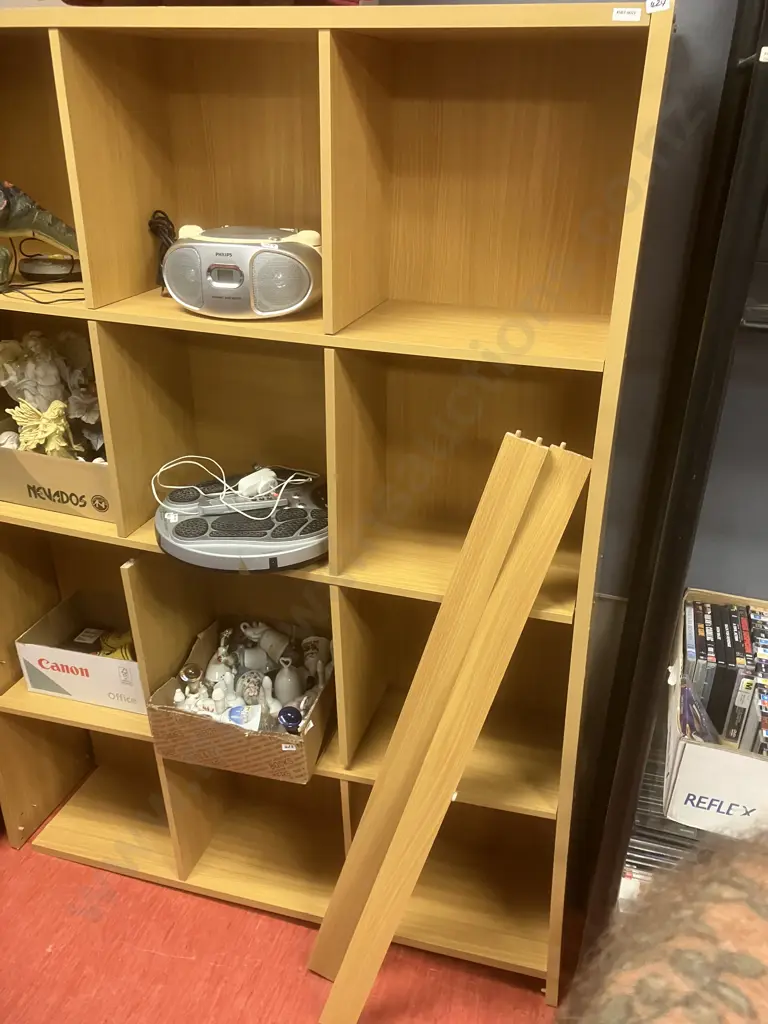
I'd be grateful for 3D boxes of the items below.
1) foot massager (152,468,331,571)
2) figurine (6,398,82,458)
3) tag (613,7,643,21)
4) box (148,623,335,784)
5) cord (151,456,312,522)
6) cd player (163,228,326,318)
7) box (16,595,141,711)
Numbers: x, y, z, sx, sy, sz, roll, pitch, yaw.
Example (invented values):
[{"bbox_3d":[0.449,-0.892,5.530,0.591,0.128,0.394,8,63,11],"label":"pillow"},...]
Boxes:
[{"bbox_3d":[-0.248,0.011,1.546,0.345,0.075,0.335,-4,26,-12],"label":"foot massager"},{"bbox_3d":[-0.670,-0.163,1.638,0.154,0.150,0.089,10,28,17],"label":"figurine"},{"bbox_3d":[0.289,-0.590,0.984,0.032,0.013,0.002,9,27,15],"label":"tag"},{"bbox_3d":[-0.262,0.375,1.689,0.315,0.142,0.282,8,26,13],"label":"box"},{"bbox_3d":[-0.291,-0.059,1.559,0.267,0.061,0.182,9,27,15],"label":"cord"},{"bbox_3d":[-0.213,-0.416,1.401,0.288,0.136,0.223,6,27,9],"label":"cd player"},{"bbox_3d":[-0.637,0.330,1.946,0.328,0.140,0.219,9,27,15],"label":"box"}]

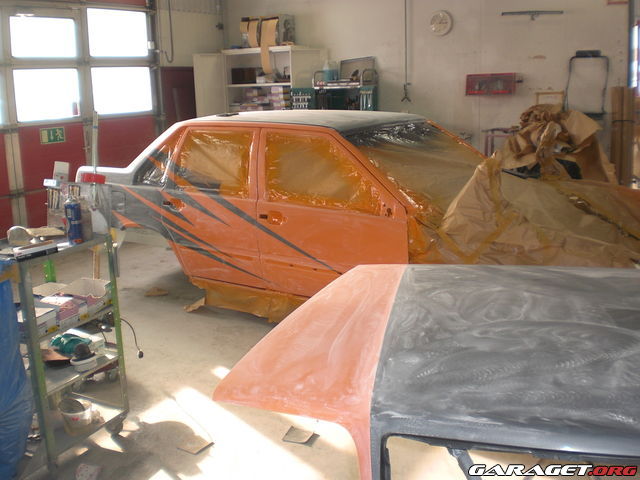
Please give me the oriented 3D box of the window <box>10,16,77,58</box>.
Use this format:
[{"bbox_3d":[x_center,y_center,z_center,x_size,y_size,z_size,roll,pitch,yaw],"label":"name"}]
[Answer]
[{"bbox_3d":[-2.674,-1.965,6.482,0.050,0.368,0.746,6,16,29],"label":"window"}]

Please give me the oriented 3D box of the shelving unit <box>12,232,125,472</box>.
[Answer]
[{"bbox_3d":[-1.227,0.482,2.993,0.410,0.960,0.482,6,16,26],"label":"shelving unit"}]

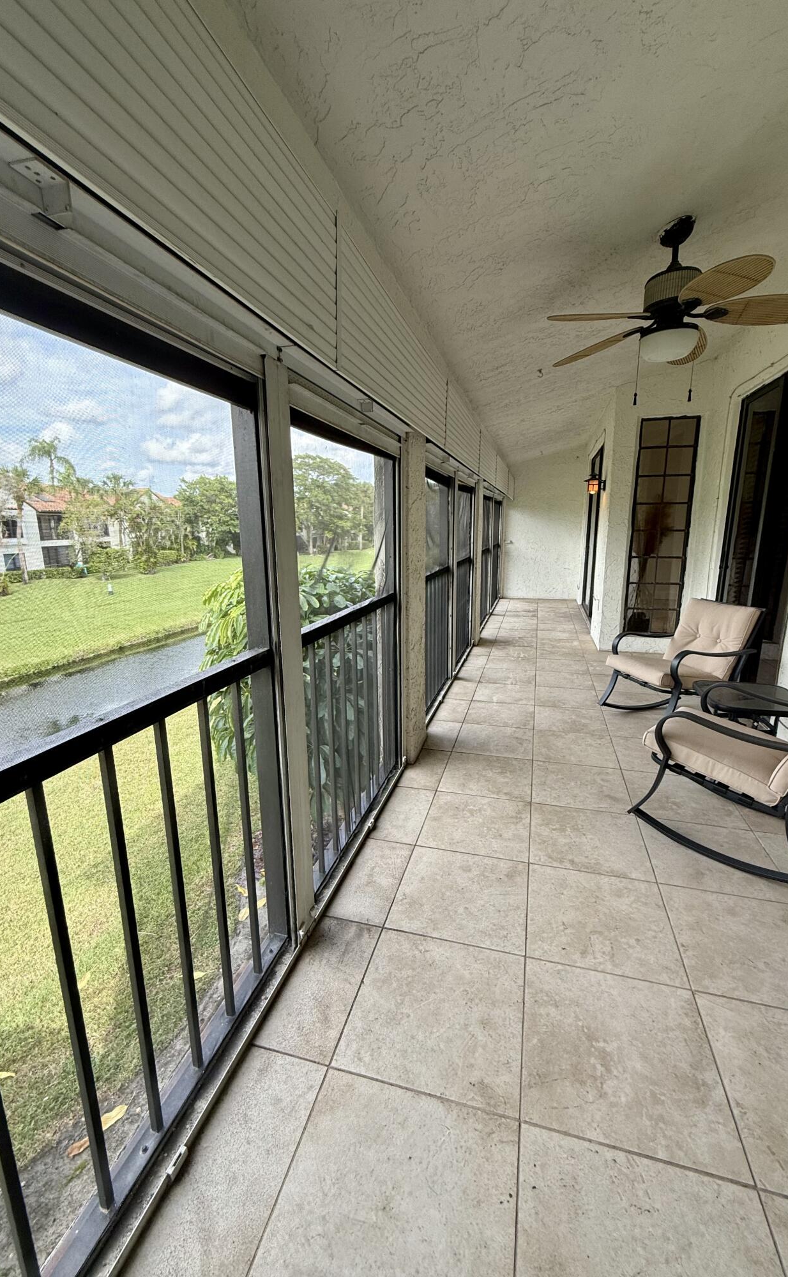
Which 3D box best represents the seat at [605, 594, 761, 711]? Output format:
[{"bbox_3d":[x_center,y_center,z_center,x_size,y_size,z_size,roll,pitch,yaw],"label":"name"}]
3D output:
[{"bbox_3d":[1.995,0.196,3.662,0.762,0.889,0.615,-3,13,-11],"label":"seat"}]

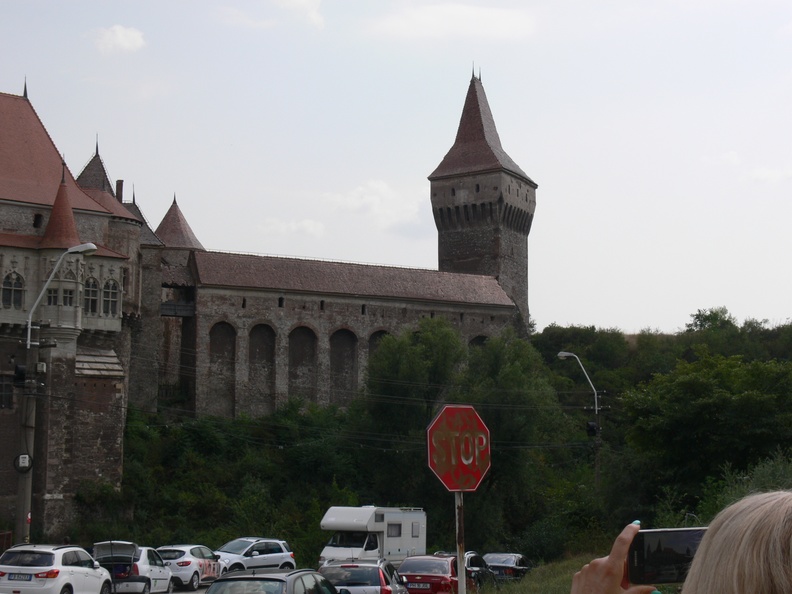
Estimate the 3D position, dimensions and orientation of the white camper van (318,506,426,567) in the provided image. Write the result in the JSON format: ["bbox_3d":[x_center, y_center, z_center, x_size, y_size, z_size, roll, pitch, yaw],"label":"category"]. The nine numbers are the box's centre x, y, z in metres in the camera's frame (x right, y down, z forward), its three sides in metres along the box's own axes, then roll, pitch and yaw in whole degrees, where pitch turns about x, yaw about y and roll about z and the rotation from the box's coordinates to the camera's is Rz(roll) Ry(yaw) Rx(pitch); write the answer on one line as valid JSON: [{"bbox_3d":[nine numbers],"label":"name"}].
[{"bbox_3d":[-1.030,10.450,58.682,2.220,2.920,5.950,-5,-10,27],"label":"white camper van"}]

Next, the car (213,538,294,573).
[{"bbox_3d":[-6.110,10.815,56.771,4.140,1.600,1.760,8,-12,-41],"label":"car"}]

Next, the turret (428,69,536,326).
[{"bbox_3d":[9.775,-10.296,152.680,9.323,29.853,9.323,-5,-11,30],"label":"turret"}]

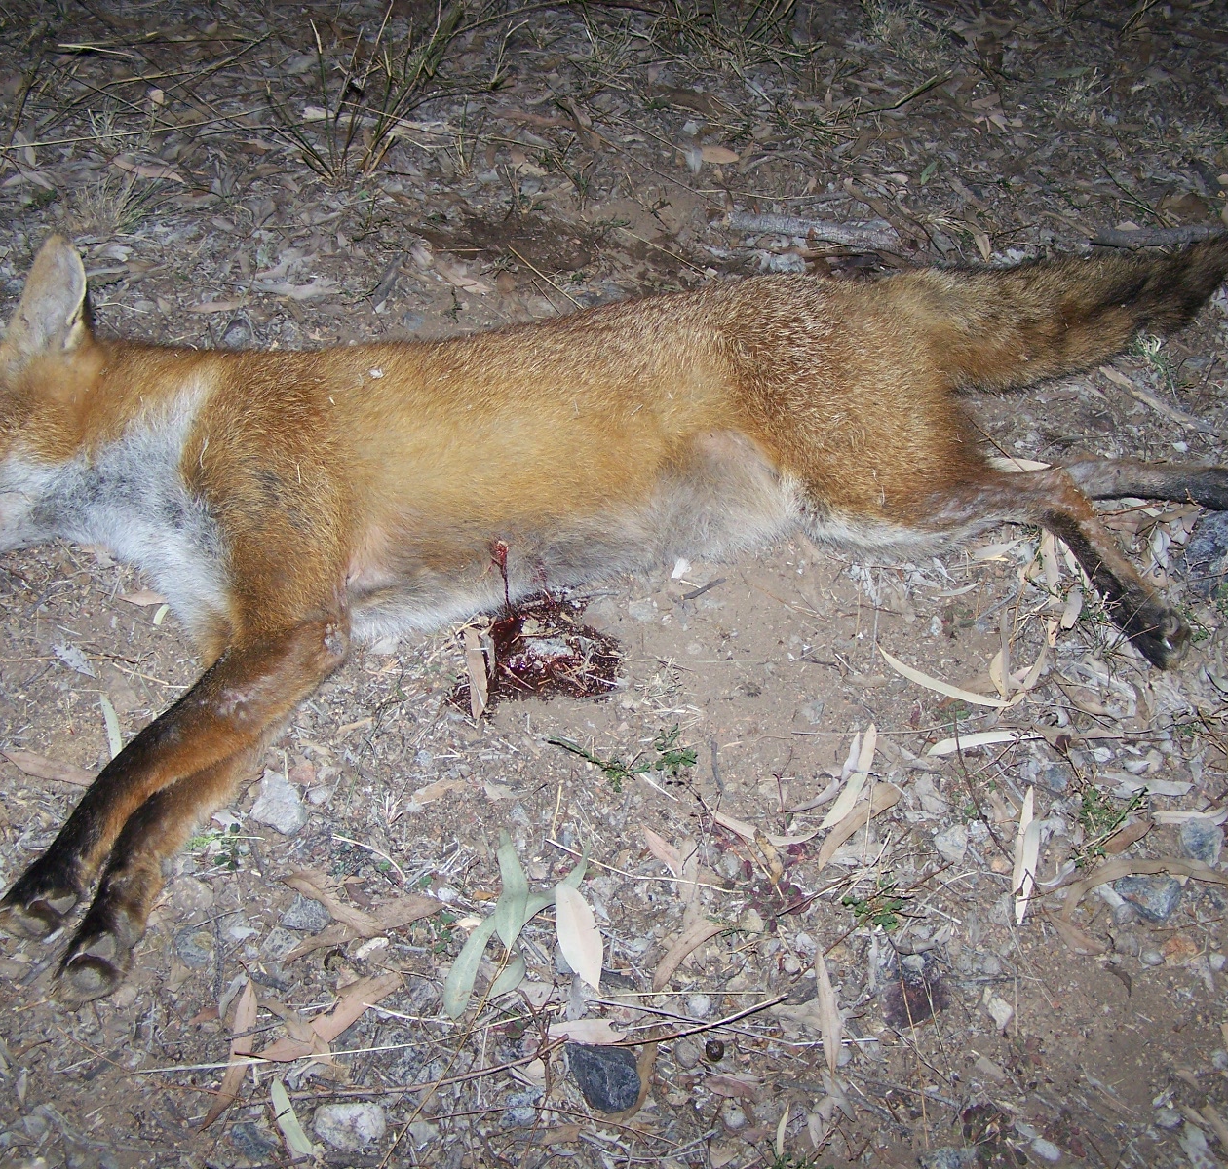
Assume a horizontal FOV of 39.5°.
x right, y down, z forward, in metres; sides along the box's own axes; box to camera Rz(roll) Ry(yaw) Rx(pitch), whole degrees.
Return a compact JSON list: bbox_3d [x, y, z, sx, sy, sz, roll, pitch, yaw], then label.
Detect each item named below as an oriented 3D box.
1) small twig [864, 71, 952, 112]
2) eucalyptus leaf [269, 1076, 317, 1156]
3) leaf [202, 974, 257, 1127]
[{"bbox_3d":[0.269,-0.440,1.541,0.111,0.012,0.016,-29,55,-23],"label":"small twig"},{"bbox_3d":[-0.167,0.275,0.886,0.011,0.006,0.045,-26,58,-18],"label":"eucalyptus leaf"},{"bbox_3d":[-0.206,0.255,0.935,0.014,0.013,0.089,6,49,5],"label":"leaf"}]

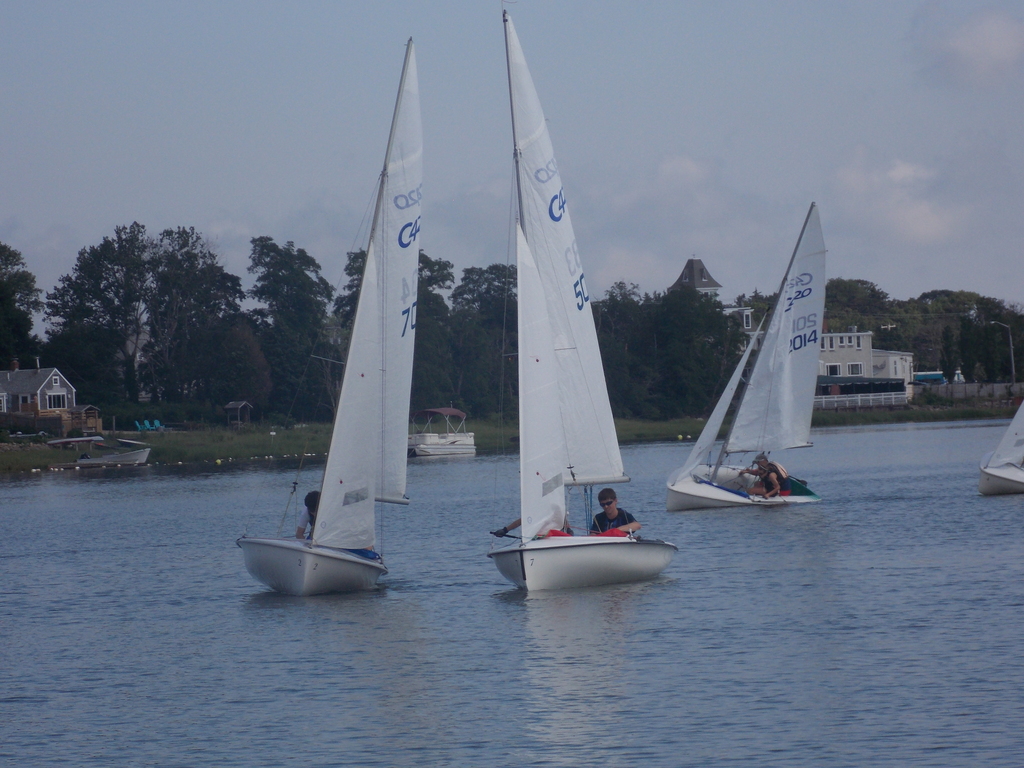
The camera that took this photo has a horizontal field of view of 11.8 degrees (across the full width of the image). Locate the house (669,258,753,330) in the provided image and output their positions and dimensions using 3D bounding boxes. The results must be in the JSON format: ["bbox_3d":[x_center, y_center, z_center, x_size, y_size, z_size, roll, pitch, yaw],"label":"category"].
[{"bbox_3d":[24.448,-7.425,600.000,12.000,15.500,12.000,-2,-1,-45],"label":"house"}]

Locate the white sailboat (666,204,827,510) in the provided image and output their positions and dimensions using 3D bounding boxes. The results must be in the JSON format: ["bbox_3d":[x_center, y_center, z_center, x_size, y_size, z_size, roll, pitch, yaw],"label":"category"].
[{"bbox_3d":[5.080,-0.536,95.489,1.660,6.400,4.250,28,18,35],"label":"white sailboat"}]

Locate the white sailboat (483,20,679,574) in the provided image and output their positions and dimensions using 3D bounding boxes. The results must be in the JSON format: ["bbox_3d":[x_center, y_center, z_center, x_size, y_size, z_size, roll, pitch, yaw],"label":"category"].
[{"bbox_3d":[0.345,-0.879,53.601,1.660,6.400,4.250,-7,-1,15],"label":"white sailboat"}]

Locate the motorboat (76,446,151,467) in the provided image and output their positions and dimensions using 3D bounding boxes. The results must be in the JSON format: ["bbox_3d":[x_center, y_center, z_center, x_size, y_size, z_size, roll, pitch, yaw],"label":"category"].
[{"bbox_3d":[-28.707,5.115,358.000,5.600,1.350,2.000,-2,0,2],"label":"motorboat"}]

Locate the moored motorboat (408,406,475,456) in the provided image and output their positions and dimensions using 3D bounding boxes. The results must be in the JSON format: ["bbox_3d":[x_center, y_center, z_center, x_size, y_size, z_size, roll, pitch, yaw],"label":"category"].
[{"bbox_3d":[-4.778,2.791,281.010,2.500,2.750,6.200,-3,-1,36],"label":"moored motorboat"}]

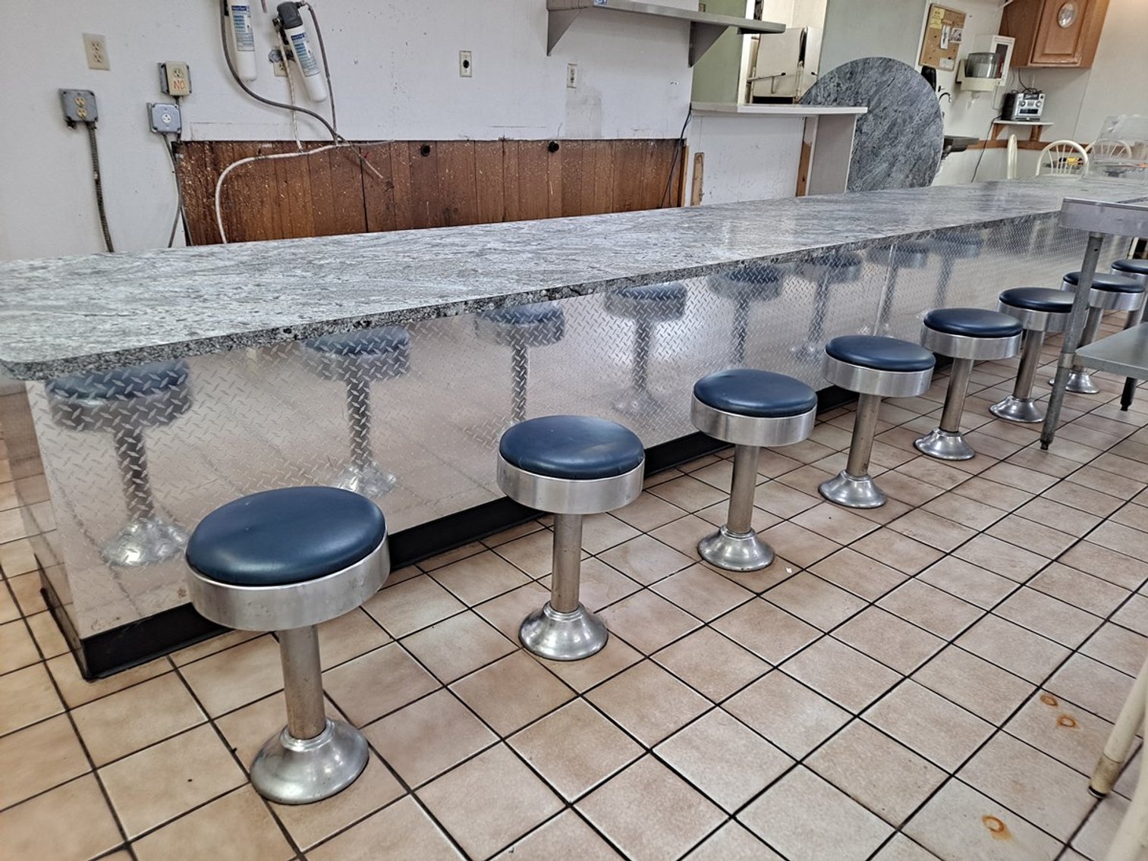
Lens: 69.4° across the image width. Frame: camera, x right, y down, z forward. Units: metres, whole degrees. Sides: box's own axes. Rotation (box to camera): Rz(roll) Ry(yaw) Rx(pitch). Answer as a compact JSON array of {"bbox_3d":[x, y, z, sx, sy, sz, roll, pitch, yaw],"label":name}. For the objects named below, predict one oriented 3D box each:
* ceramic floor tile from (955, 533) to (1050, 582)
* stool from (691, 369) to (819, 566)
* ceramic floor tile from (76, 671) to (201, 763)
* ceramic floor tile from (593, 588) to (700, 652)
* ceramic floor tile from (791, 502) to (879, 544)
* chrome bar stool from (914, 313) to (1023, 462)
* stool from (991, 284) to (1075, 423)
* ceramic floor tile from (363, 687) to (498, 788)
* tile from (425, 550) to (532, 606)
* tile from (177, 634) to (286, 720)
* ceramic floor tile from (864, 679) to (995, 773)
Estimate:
[{"bbox_3d":[1.222,0.367,2.372,0.199,0.009,0.199,-16,28,-38],"label":"ceramic floor tile"},{"bbox_3d":[0.466,0.111,2.246,0.319,0.512,0.319,2,22,-1],"label":"stool"},{"bbox_3d":[-0.870,0.576,1.662,0.197,0.010,0.197,-16,28,-38],"label":"ceramic floor tile"},{"bbox_3d":[0.183,0.483,2.081,0.204,0.010,0.204,-16,29,-38],"label":"ceramic floor tile"},{"bbox_3d":[0.819,0.295,2.603,0.204,0.010,0.204,-16,29,-38],"label":"ceramic floor tile"},{"bbox_3d":[1.403,-0.161,3.021,0.320,0.503,0.320,-16,28,-38],"label":"chrome bar stool"},{"bbox_3d":[1.934,-0.317,3.502,0.326,0.524,0.326,-16,29,-38],"label":"stool"},{"bbox_3d":[-0.294,0.624,1.690,0.204,0.010,0.204,-16,29,-38],"label":"ceramic floor tile"},{"bbox_3d":[-0.251,0.391,2.199,0.200,0.010,0.200,-16,29,-39],"label":"tile"},{"bbox_3d":[-0.714,0.528,1.787,0.199,0.009,0.199,-16,28,-38],"label":"tile"},{"bbox_3d":[0.735,0.610,1.720,0.199,0.009,0.199,-16,28,-38],"label":"ceramic floor tile"}]

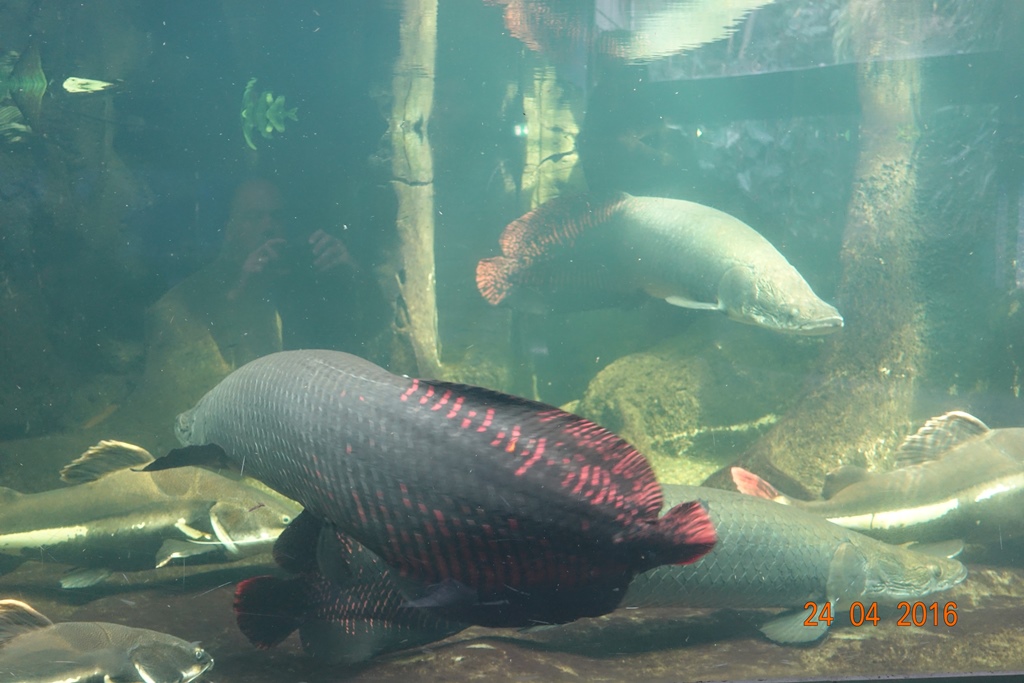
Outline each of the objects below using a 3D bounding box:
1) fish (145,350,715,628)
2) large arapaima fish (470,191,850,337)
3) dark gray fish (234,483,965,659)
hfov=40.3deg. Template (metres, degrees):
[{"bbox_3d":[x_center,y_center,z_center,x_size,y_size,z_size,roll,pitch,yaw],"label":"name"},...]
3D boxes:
[{"bbox_3d":[-0.205,0.265,2.750,1.360,0.360,0.320,6,6,38],"label":"fish"},{"bbox_3d":[0.345,-0.200,3.550,1.170,0.300,0.280,10,9,39],"label":"large arapaima fish"},{"bbox_3d":[0.185,0.460,2.880,1.480,0.310,0.280,-2,4,-8],"label":"dark gray fish"}]

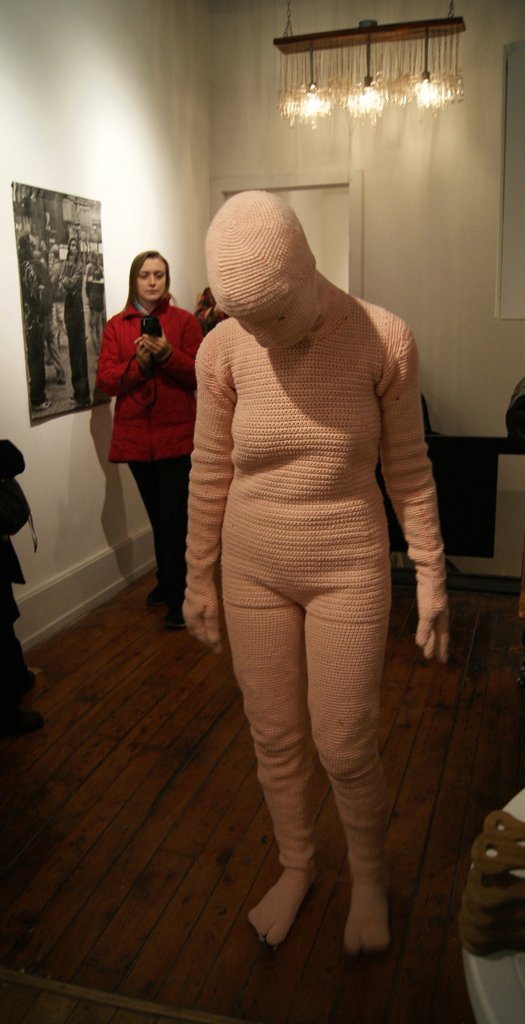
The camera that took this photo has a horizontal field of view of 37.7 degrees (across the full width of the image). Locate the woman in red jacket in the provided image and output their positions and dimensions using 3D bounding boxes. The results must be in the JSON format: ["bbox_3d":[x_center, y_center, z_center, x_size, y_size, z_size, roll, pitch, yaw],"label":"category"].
[{"bbox_3d":[-0.511,-0.320,3.614,0.490,1.690,0.420,-3,13,-5],"label":"woman in red jacket"}]

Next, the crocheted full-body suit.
[{"bbox_3d":[0.121,0.162,1.651,0.565,1.610,0.400,1,13,12],"label":"crocheted full-body suit"}]

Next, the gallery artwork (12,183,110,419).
[{"bbox_3d":[-0.908,-0.961,3.575,0.010,0.979,0.678,3,14,19],"label":"gallery artwork"}]

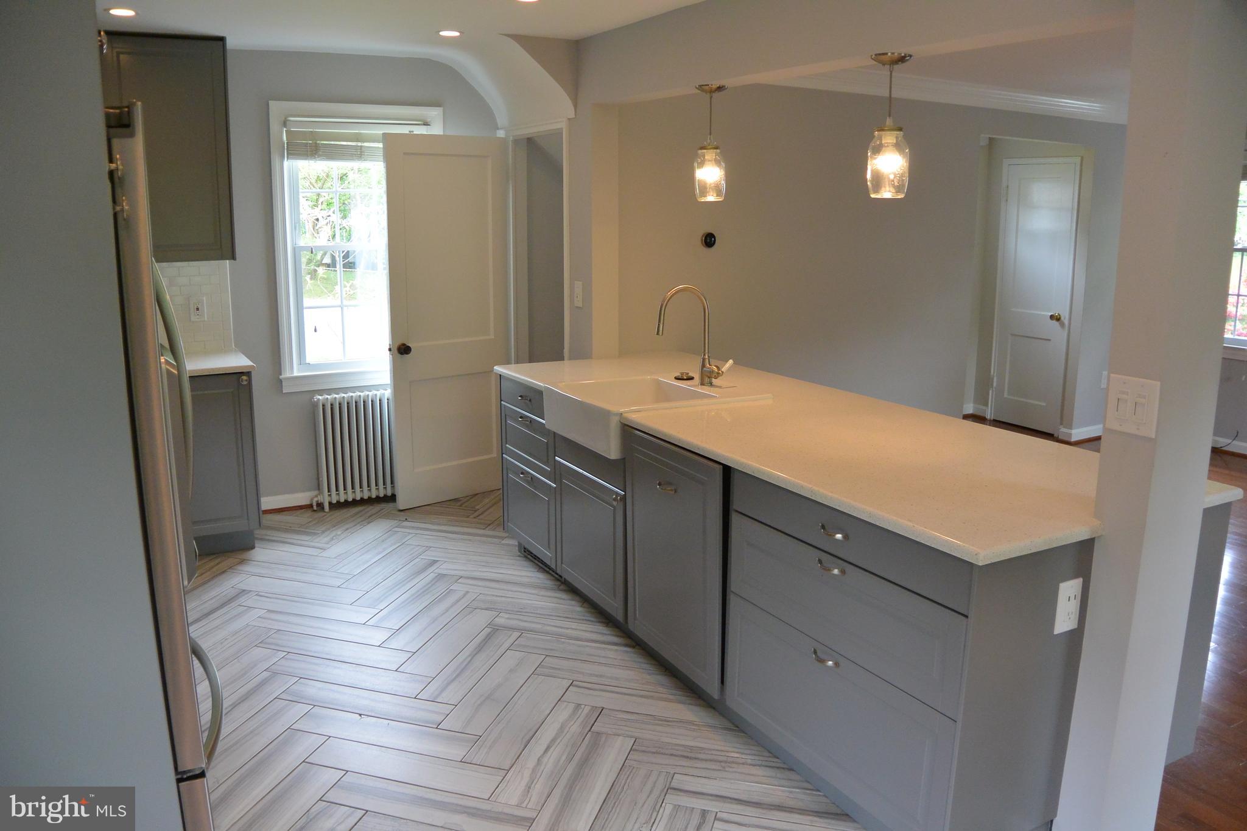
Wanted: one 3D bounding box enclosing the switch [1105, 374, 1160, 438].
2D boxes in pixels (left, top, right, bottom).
[{"bbox_3d":[1.116,-0.020,2.051,0.012,0.125,0.124,-6,13,-27],"label":"switch"}]

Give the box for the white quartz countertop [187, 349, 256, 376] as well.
[{"bbox_3d":[-2.080,-0.258,4.629,0.420,0.038,0.660,-6,13,-27],"label":"white quartz countertop"}]

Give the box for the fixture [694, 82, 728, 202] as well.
[{"bbox_3d":[0.335,-1.040,3.579,0.122,0.438,0.122,0,11,0],"label":"fixture"}]

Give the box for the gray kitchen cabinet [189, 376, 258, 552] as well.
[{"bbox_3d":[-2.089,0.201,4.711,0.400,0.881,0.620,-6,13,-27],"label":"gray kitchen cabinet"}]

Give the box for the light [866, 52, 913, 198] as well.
[{"bbox_3d":[0.781,-0.849,2.747,0.122,0.422,0.122,-6,13,-27],"label":"light"}]

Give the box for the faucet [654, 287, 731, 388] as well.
[{"bbox_3d":[0.290,-0.318,3.827,0.280,0.415,0.155,-6,13,-27],"label":"faucet"}]

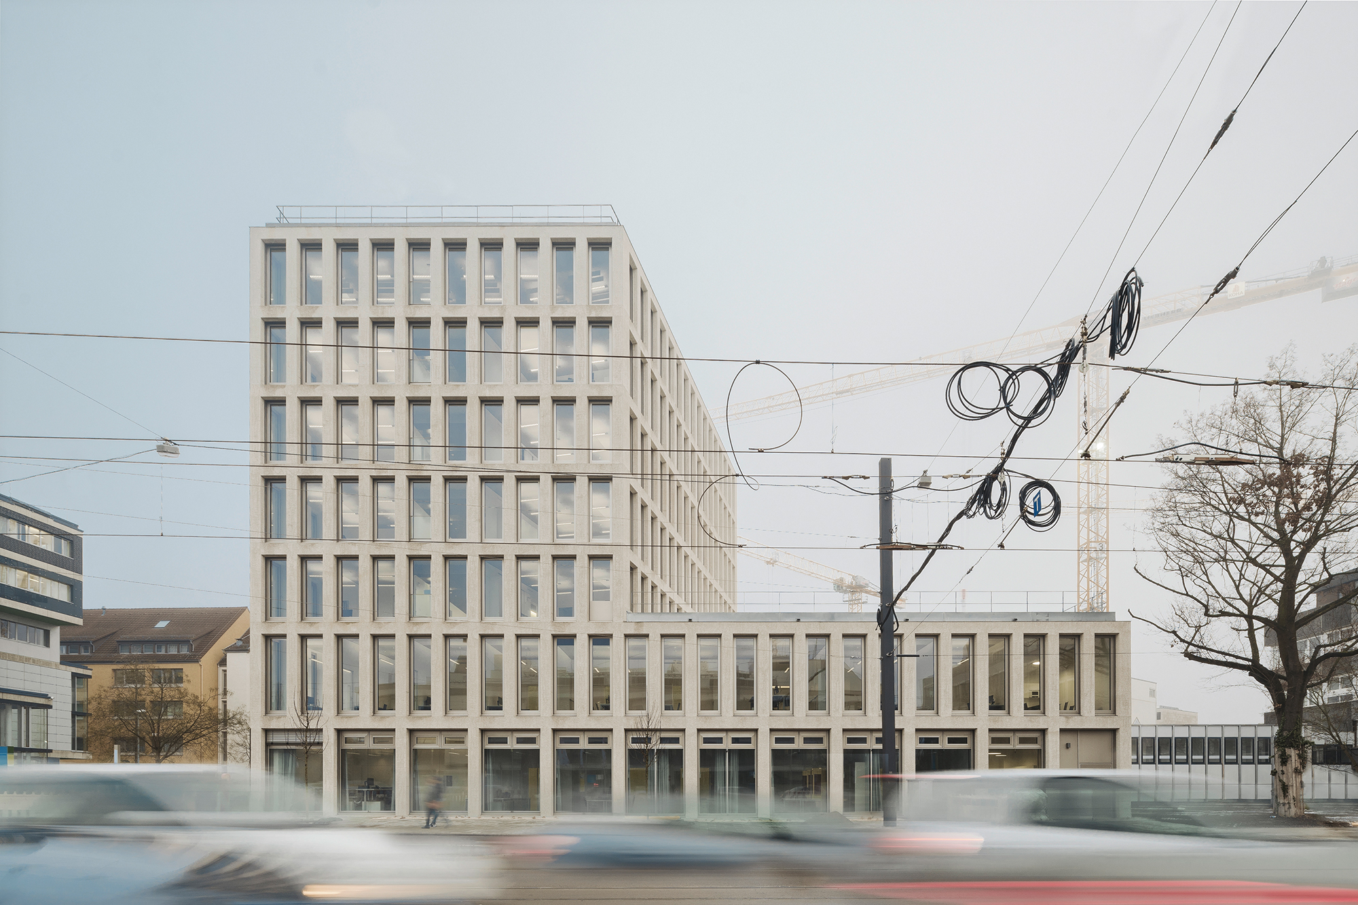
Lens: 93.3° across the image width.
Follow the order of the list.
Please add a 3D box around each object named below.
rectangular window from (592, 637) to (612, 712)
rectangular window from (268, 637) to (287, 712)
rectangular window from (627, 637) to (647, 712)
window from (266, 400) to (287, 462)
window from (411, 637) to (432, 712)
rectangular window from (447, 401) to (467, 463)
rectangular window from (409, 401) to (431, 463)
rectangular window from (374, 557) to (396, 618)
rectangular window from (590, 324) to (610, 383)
[{"bbox_3d":[-3.267,9.431,27.200,0.940,3.220,0.150,0,0,0],"label":"rectangular window"},{"bbox_3d":[-17.347,9.582,27.700,0.825,3.209,0.200,0,0,0],"label":"rectangular window"},{"bbox_3d":[-1.778,9.454,27.200,0.940,3.220,0.150,0,0,0],"label":"rectangular window"},{"bbox_3d":[-17.572,-0.892,28.000,0.950,2.618,0.200,0,0,0],"label":"window"},{"bbox_3d":[-11.195,9.709,28.000,1.000,3.290,0.150,0,0,0],"label":"window"},{"bbox_3d":[-9.666,-0.887,28.000,1.000,2.674,0.150,0,0,0],"label":"rectangular window"},{"bbox_3d":[-11.667,-0.933,28.900,0.970,2.726,0.150,0,0,0],"label":"rectangular window"},{"bbox_3d":[-12.457,5.785,27.200,0.940,2.600,0.150,0,0,0],"label":"rectangular window"},{"bbox_3d":[-3.391,-4.287,27.700,0.871,2.522,0.200,0,0,0],"label":"rectangular window"}]

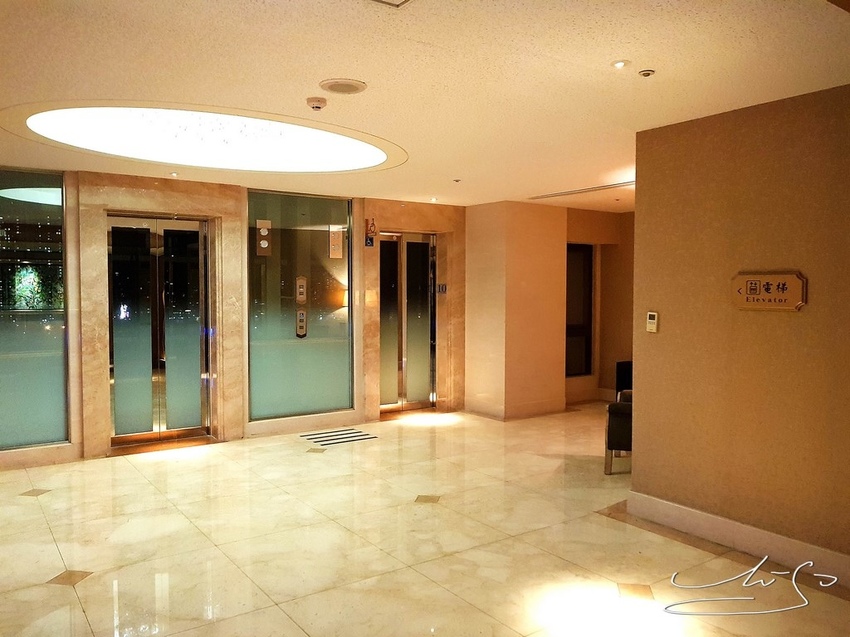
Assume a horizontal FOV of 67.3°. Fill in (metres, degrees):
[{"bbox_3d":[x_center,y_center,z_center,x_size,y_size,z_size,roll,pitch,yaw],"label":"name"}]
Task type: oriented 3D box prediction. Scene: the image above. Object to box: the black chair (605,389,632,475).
[{"bbox_3d":[1.833,0.836,5.207,0.680,0.760,0.630,1,2,17],"label":"black chair"}]

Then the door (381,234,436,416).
[{"bbox_3d":[-0.250,0.049,7.636,0.910,2.110,0.080,-2,3,-36],"label":"door"}]

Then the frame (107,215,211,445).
[{"bbox_3d":[-2.511,0.112,6.065,0.950,2.120,0.140,-2,3,-36],"label":"frame"}]

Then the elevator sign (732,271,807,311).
[{"bbox_3d":[1.808,-0.142,3.359,0.030,0.200,0.380,-2,3,-36],"label":"elevator sign"}]

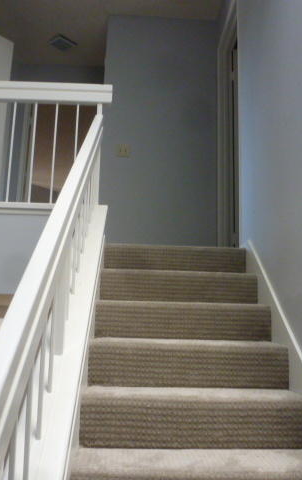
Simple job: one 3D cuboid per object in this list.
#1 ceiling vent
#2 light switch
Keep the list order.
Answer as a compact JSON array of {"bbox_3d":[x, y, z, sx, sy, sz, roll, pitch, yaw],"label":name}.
[{"bbox_3d":[-0.950,-2.111,4.772,0.225,0.030,0.225,-9,-15,44],"label":"ceiling vent"},{"bbox_3d":[-0.248,-0.823,4.091,0.118,0.118,0.012,2,-10,-2],"label":"light switch"}]

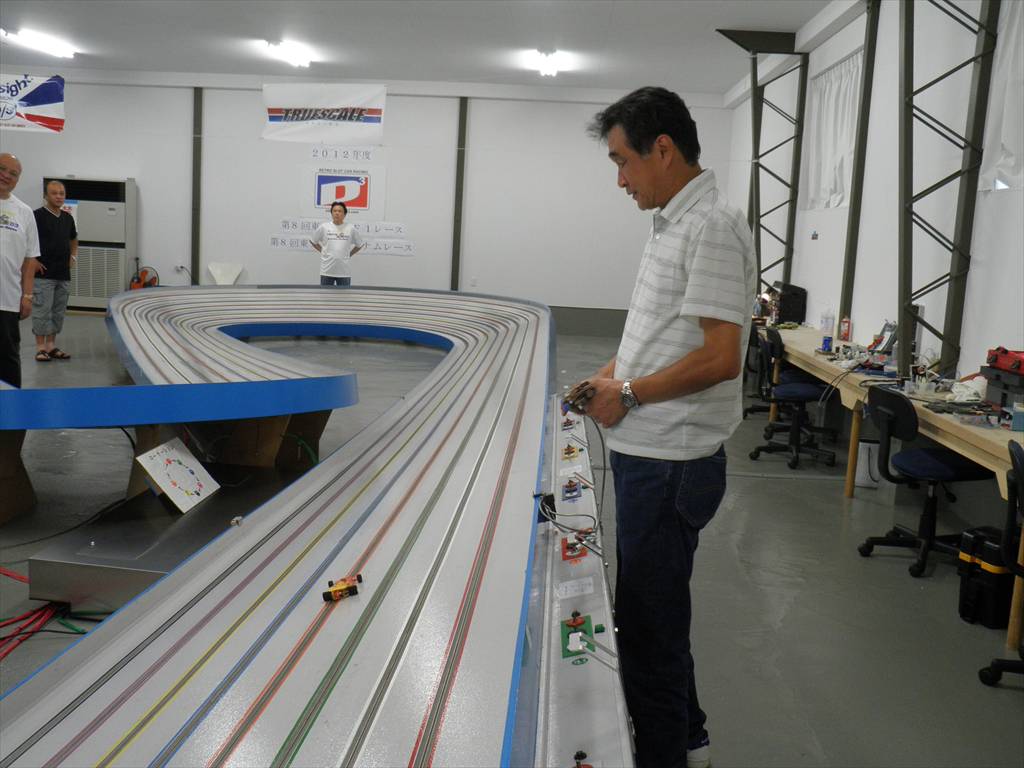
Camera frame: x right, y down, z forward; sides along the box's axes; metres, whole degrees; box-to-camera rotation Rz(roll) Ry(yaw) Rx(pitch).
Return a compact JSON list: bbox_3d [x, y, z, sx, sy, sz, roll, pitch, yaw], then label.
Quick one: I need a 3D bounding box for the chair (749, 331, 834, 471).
[{"bbox_3d":[1.866,0.064,6.604,0.540,0.830,0.540,2,8,-4],"label":"chair"}]

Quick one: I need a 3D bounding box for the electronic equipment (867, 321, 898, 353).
[{"bbox_3d":[2.521,-0.316,6.890,0.180,0.210,0.250,3,8,2],"label":"electronic equipment"}]

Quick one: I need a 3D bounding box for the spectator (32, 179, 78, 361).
[{"bbox_3d":[-4.399,-1.093,9.676,0.460,1.690,0.300,-2,10,-33],"label":"spectator"}]

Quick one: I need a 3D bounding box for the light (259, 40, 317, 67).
[{"bbox_3d":[-2.759,-4.086,12.440,0.250,0.100,1.300,3,8,2],"label":"light"}]

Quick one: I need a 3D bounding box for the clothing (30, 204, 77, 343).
[{"bbox_3d":[-4.399,-1.082,9.677,0.460,1.230,0.280,-2,10,-33],"label":"clothing"}]

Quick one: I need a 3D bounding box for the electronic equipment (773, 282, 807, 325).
[{"bbox_3d":[2.624,-0.763,9.590,0.250,0.370,0.360,3,8,2],"label":"electronic equipment"}]

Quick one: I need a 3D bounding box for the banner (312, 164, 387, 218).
[{"bbox_3d":[-2.411,-2.797,14.653,1.150,0.730,0.020,3,8,2],"label":"banner"}]

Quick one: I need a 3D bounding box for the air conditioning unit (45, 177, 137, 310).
[{"bbox_3d":[-6.029,-1.941,14.444,1.180,1.880,0.380,3,8,2],"label":"air conditioning unit"}]

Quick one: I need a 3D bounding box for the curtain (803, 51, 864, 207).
[{"bbox_3d":[2.814,-2.211,8.984,0.120,1.270,1.750,3,8,2],"label":"curtain"}]

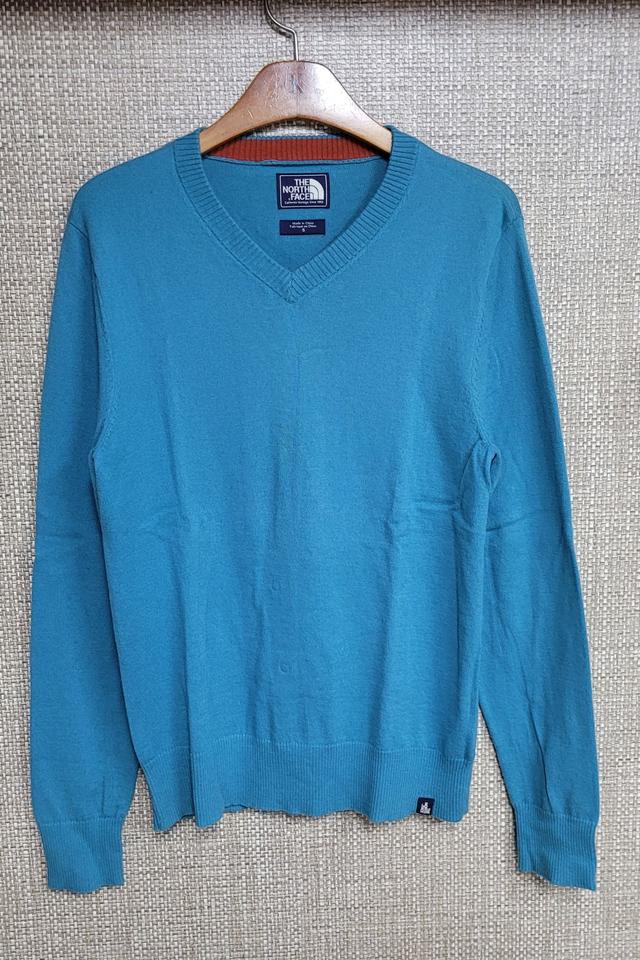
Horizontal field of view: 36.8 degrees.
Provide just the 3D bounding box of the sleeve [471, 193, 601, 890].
[{"bbox_3d":[0.213,0.086,0.969,0.118,0.729,0.060,-5,10,-1],"label":"sleeve"}]

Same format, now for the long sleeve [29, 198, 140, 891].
[{"bbox_3d":[-0.244,0.085,0.956,0.110,0.704,0.060,-1,10,-1],"label":"long sleeve"}]

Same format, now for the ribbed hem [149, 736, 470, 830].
[{"bbox_3d":[-0.010,0.318,1.007,0.345,0.098,0.070,-1,10,-1],"label":"ribbed hem"}]

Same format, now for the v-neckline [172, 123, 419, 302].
[{"bbox_3d":[-0.021,-0.249,0.906,0.227,0.160,0.070,-1,10,-1],"label":"v-neckline"}]

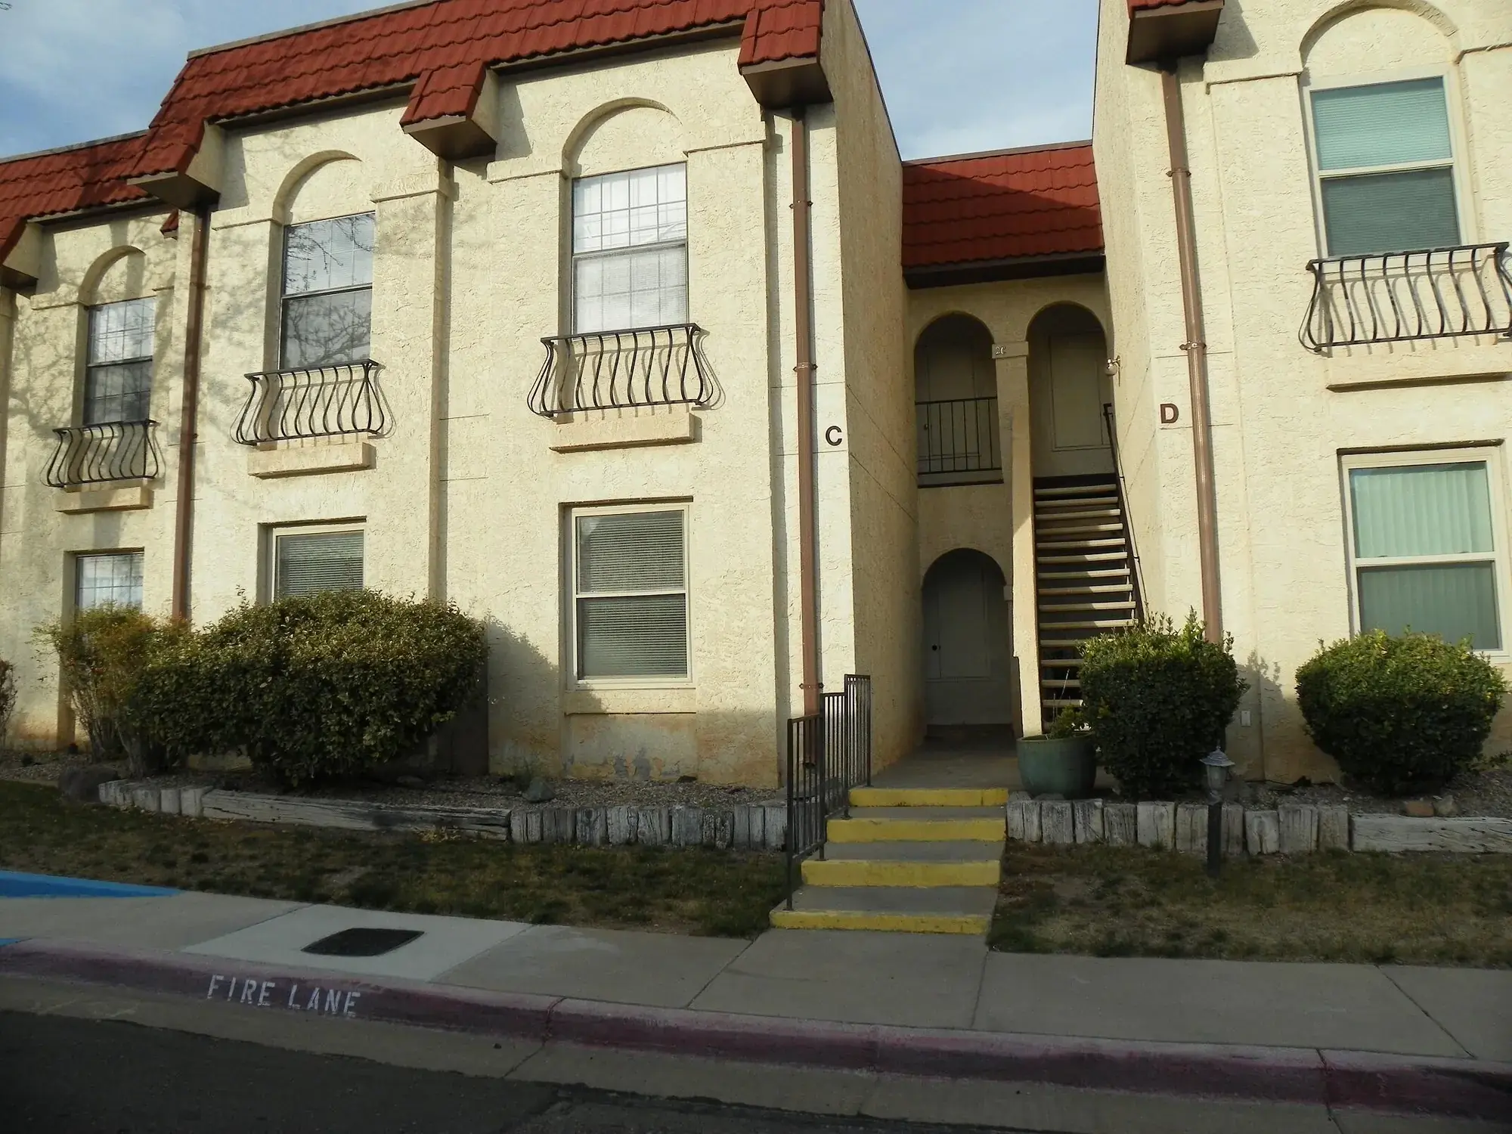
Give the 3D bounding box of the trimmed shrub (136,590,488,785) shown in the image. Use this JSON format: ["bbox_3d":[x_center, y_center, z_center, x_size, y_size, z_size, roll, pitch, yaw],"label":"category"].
[{"bbox_3d":[-3.766,1.028,9.595,2.950,1.560,1.250,-3,-6,15],"label":"trimmed shrub"}]

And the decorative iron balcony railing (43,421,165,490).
[{"bbox_3d":[-7.252,-1.239,12.621,1.435,0.668,0.370,-3,-6,15],"label":"decorative iron balcony railing"}]

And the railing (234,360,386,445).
[{"bbox_3d":[-4.018,-1.459,10.245,1.458,0.678,0.370,-3,-6,15],"label":"railing"}]

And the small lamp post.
[{"bbox_3d":[2.593,1.383,6.403,0.190,0.730,0.190,-3,-6,15],"label":"small lamp post"}]

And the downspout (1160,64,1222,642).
[{"bbox_3d":[3.134,-1.146,8.114,0.120,5.100,0.120,-3,-6,15],"label":"downspout"}]

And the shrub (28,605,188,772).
[{"bbox_3d":[-6.084,1.131,10.690,1.320,1.480,1.150,-3,-6,15],"label":"shrub"}]

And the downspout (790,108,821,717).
[{"bbox_3d":[0.379,-1.076,8.850,0.110,5.180,0.110,-3,-6,15],"label":"downspout"}]

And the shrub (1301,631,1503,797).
[{"bbox_3d":[3.995,0.902,7.050,1.220,1.000,1.130,-3,-6,15],"label":"shrub"}]

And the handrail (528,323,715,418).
[{"bbox_3d":[-1.099,-1.562,9.059,1.530,0.640,0.260,-3,-6,15],"label":"handrail"}]

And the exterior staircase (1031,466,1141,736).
[{"bbox_3d":[3.187,0.278,10.752,1.000,3.014,3.800,-3,-6,14],"label":"exterior staircase"}]

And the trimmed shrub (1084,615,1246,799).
[{"bbox_3d":[2.746,0.877,7.700,1.100,1.220,1.050,-3,-6,14],"label":"trimmed shrub"}]

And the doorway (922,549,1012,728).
[{"bbox_3d":[2.522,0.855,13.585,0.980,2.100,0.100,-3,-6,15],"label":"doorway"}]

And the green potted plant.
[{"bbox_3d":[2.035,1.248,7.682,0.529,0.603,0.529,-3,-6,15],"label":"green potted plant"}]

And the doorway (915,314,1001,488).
[{"bbox_3d":[2.377,-1.930,13.323,0.962,2.032,0.250,-3,-6,14],"label":"doorway"}]

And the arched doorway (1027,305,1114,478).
[{"bbox_3d":[3.518,-2.000,12.801,0.917,2.033,0.200,-3,-6,15],"label":"arched doorway"}]

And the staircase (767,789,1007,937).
[{"bbox_3d":[0.962,1.774,7.160,1.181,0.508,2.498,-3,-6,15],"label":"staircase"}]

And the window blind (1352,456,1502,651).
[{"bbox_3d":[4.987,-0.079,8.470,0.981,1.358,0.060,-2,-6,12],"label":"window blind"}]

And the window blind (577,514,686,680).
[{"bbox_3d":[-1.065,0.238,9.750,1.009,1.424,0.050,-3,-6,15],"label":"window blind"}]

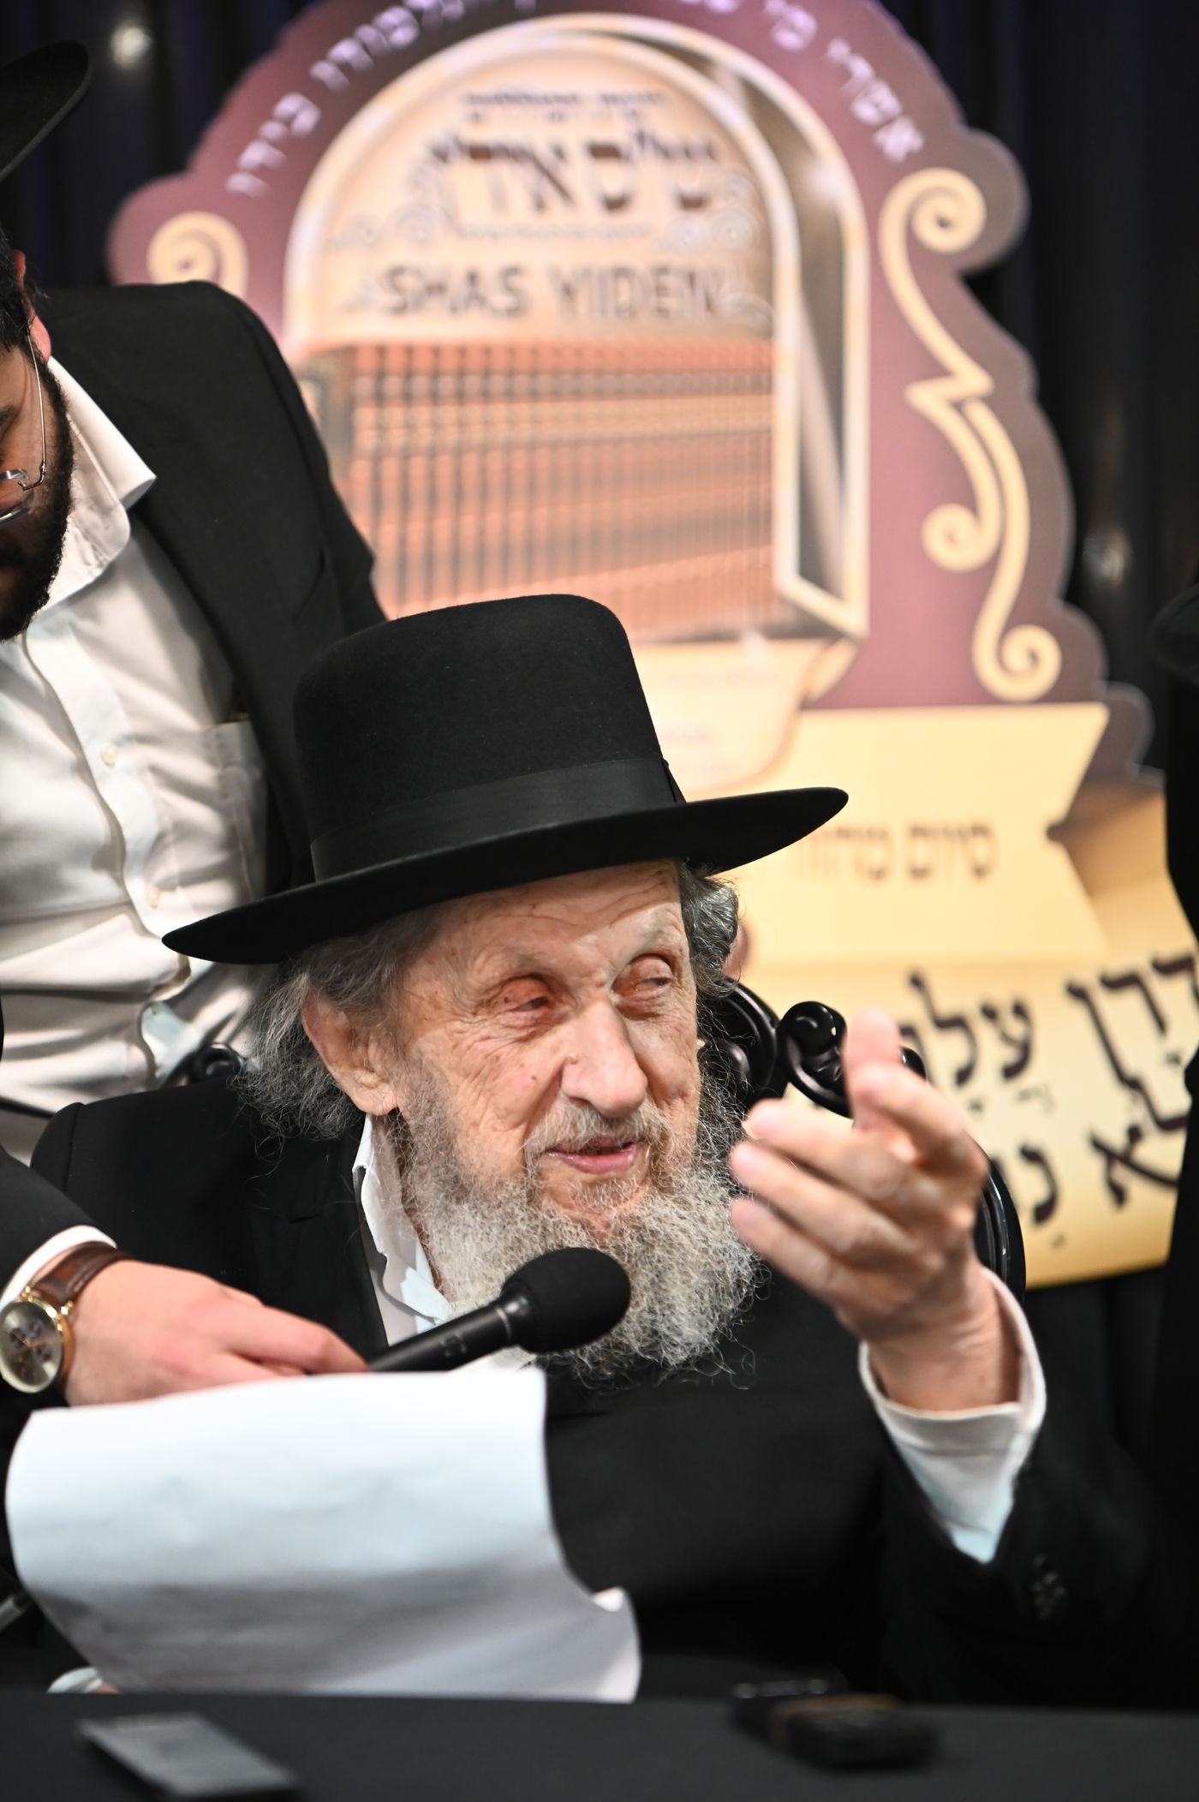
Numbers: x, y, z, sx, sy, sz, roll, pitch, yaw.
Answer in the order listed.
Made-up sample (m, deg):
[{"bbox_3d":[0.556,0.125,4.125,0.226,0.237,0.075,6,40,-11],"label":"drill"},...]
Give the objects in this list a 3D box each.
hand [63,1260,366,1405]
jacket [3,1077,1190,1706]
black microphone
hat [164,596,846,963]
[{"bbox_3d":[-0.161,0.190,1.480,0.145,0.080,0.090,13,12,-8],"label":"hand"},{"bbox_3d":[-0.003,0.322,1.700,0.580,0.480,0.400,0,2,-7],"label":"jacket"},{"bbox_3d":[-0.077,0.201,1.505,0.225,0.046,0.046,-26,12,-25],"label":"black microphone"},{"bbox_3d":[-0.056,-0.067,1.700,0.325,0.140,0.355,-12,-4,-1],"label":"hat"}]

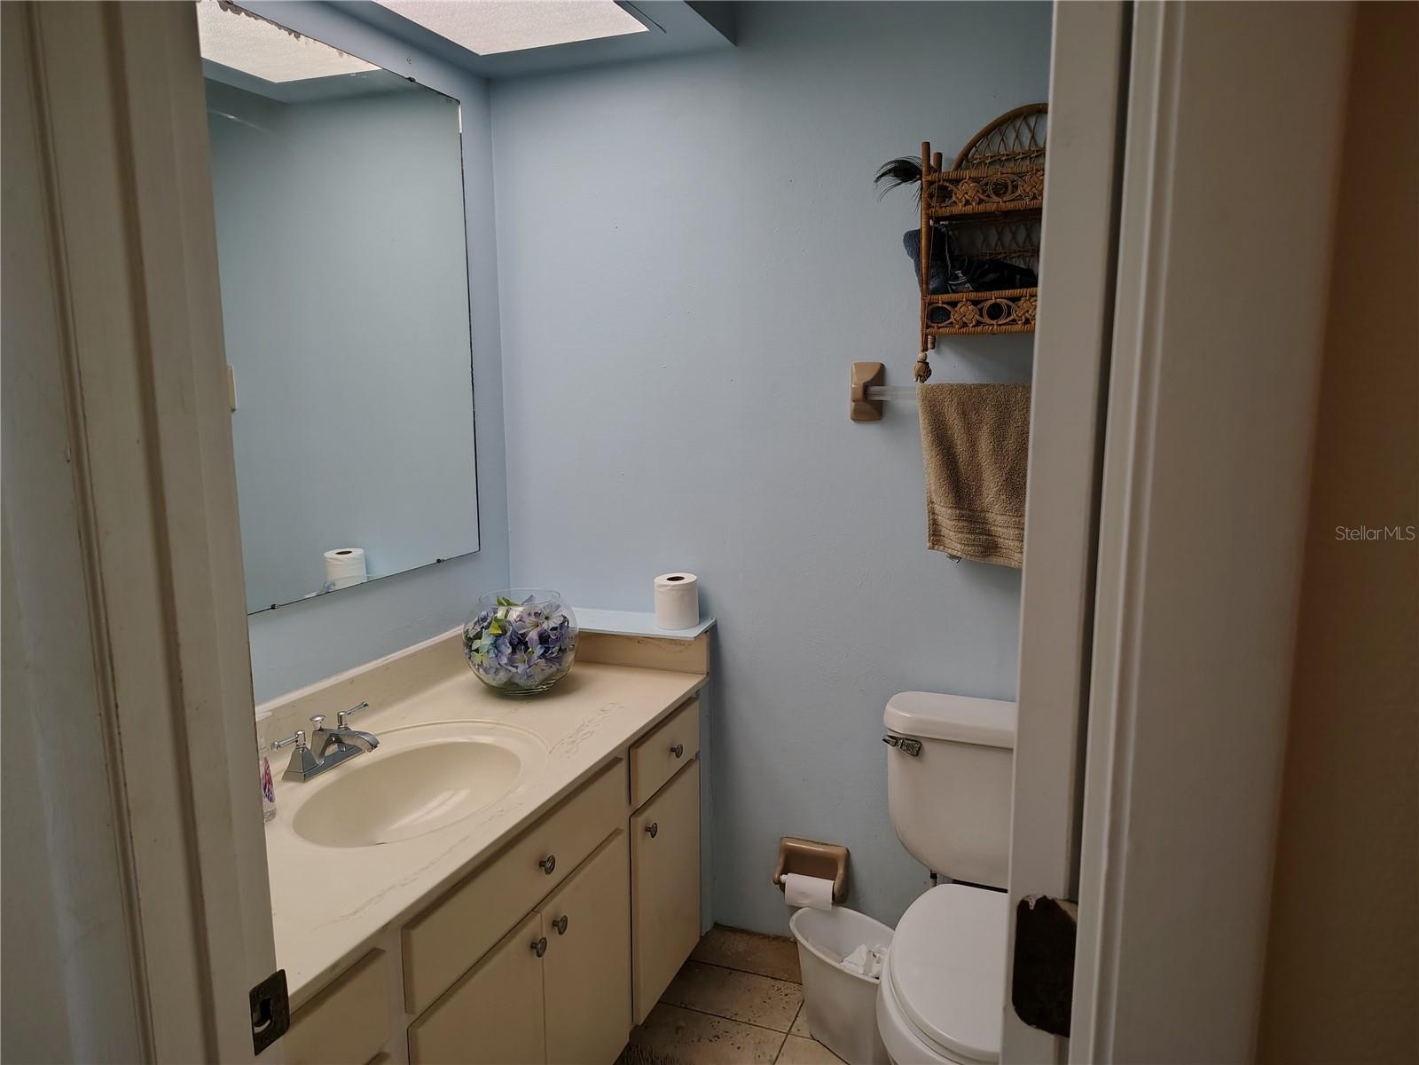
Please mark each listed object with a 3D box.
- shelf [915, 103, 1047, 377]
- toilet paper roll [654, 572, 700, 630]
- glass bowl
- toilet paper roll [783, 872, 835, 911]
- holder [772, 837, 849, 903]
[{"bbox_3d":[0.635,-0.580,1.918,0.421,0.522,0.162,3,10,22],"label":"shelf"},{"bbox_3d":[-0.076,0.162,2.323,0.103,0.113,0.103,0,9,0],"label":"toilet paper roll"},{"bbox_3d":[-0.406,0.236,2.123,0.244,0.196,0.244,0,9,0],"label":"glass bowl"},{"bbox_3d":[0.233,0.848,2.320,0.113,0.065,0.058,3,10,22],"label":"toilet paper roll"},{"bbox_3d":[0.240,0.820,2.354,0.170,0.134,0.069,3,10,22],"label":"holder"}]

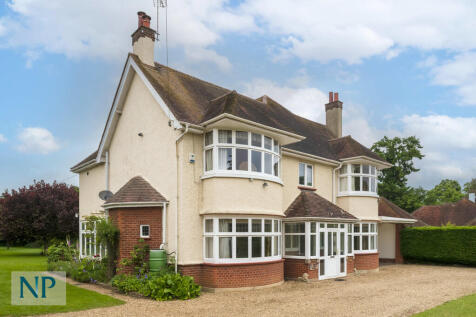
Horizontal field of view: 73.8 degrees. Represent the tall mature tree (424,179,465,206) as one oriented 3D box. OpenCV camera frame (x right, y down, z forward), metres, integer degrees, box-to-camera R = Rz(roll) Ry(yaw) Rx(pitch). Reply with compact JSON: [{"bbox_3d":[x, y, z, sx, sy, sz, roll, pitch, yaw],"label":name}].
[{"bbox_3d":[35.719,8.843,55.000,6.800,10.600,6.500,-4,-7,33],"label":"tall mature tree"}]

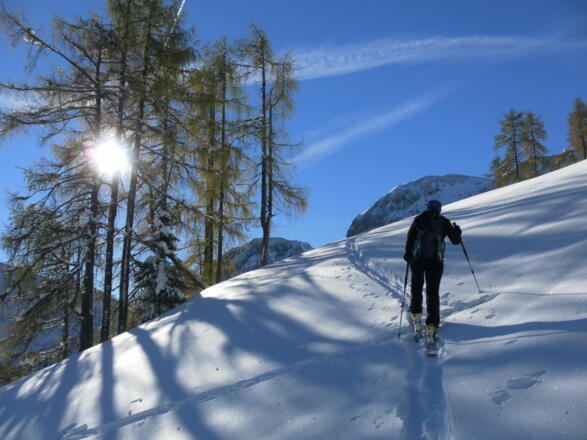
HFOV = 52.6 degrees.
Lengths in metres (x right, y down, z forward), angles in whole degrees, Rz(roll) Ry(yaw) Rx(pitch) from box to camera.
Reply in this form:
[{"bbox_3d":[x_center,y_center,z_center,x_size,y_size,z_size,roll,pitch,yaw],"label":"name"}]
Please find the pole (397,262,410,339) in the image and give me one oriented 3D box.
[{"bbox_3d":[1.347,0.921,7.260,0.070,1.066,0.070,8,-17,2],"label":"pole"}]

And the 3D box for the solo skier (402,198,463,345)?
[{"bbox_3d":[1.733,0.661,7.400,0.720,1.770,0.720,-2,-12,7],"label":"solo skier"}]

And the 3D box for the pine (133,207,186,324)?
[{"bbox_3d":[-4.516,1.567,20.000,1.900,4.200,1.900,0,-12,0],"label":"pine"}]

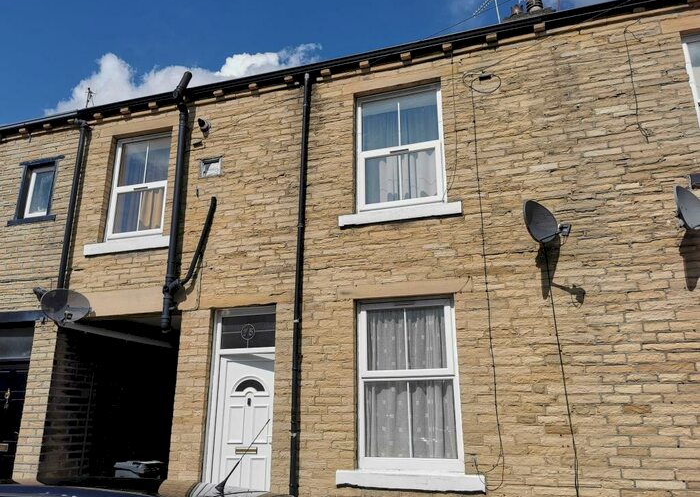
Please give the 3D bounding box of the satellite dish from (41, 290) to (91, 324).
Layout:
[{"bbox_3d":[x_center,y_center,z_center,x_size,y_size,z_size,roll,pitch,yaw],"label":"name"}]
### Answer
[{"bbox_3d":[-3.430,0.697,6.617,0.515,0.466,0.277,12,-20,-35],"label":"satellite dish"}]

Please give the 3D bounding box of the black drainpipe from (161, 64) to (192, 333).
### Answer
[{"bbox_3d":[-2.171,-0.720,6.811,0.178,3.419,0.268,-5,-17,18],"label":"black drainpipe"}]

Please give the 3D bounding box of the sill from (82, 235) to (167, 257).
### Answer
[{"bbox_3d":[-3.163,-0.015,7.910,1.519,0.152,0.190,-5,-18,17],"label":"sill"}]

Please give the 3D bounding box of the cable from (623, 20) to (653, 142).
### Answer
[{"bbox_3d":[3.317,-1.922,6.215,0.200,1.610,0.030,-5,-18,17],"label":"cable"}]

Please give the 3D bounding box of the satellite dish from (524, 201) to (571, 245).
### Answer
[{"bbox_3d":[2.120,-0.326,5.760,0.500,0.510,0.470,11,-20,-31],"label":"satellite dish"}]

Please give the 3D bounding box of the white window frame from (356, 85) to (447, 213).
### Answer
[{"bbox_3d":[0.576,-1.139,6.261,1.011,1.476,0.079,-5,-17,18],"label":"white window frame"}]

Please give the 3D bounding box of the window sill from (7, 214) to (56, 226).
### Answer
[{"bbox_3d":[-4.425,-0.369,7.675,0.862,0.089,0.168,-5,-17,18],"label":"window sill"}]

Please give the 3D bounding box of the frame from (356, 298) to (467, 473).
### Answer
[{"bbox_3d":[0.667,1.508,6.227,1.180,1.910,0.090,-5,-18,17],"label":"frame"}]

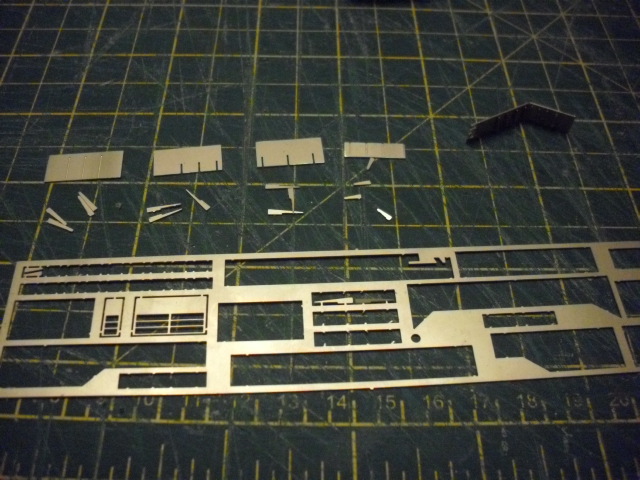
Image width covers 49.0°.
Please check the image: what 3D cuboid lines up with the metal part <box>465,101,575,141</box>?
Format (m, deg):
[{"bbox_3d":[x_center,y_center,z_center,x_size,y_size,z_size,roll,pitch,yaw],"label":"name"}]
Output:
[{"bbox_3d":[0.054,-0.032,0.192,0.030,0.007,0.006,-6,54,-6],"label":"metal part"}]

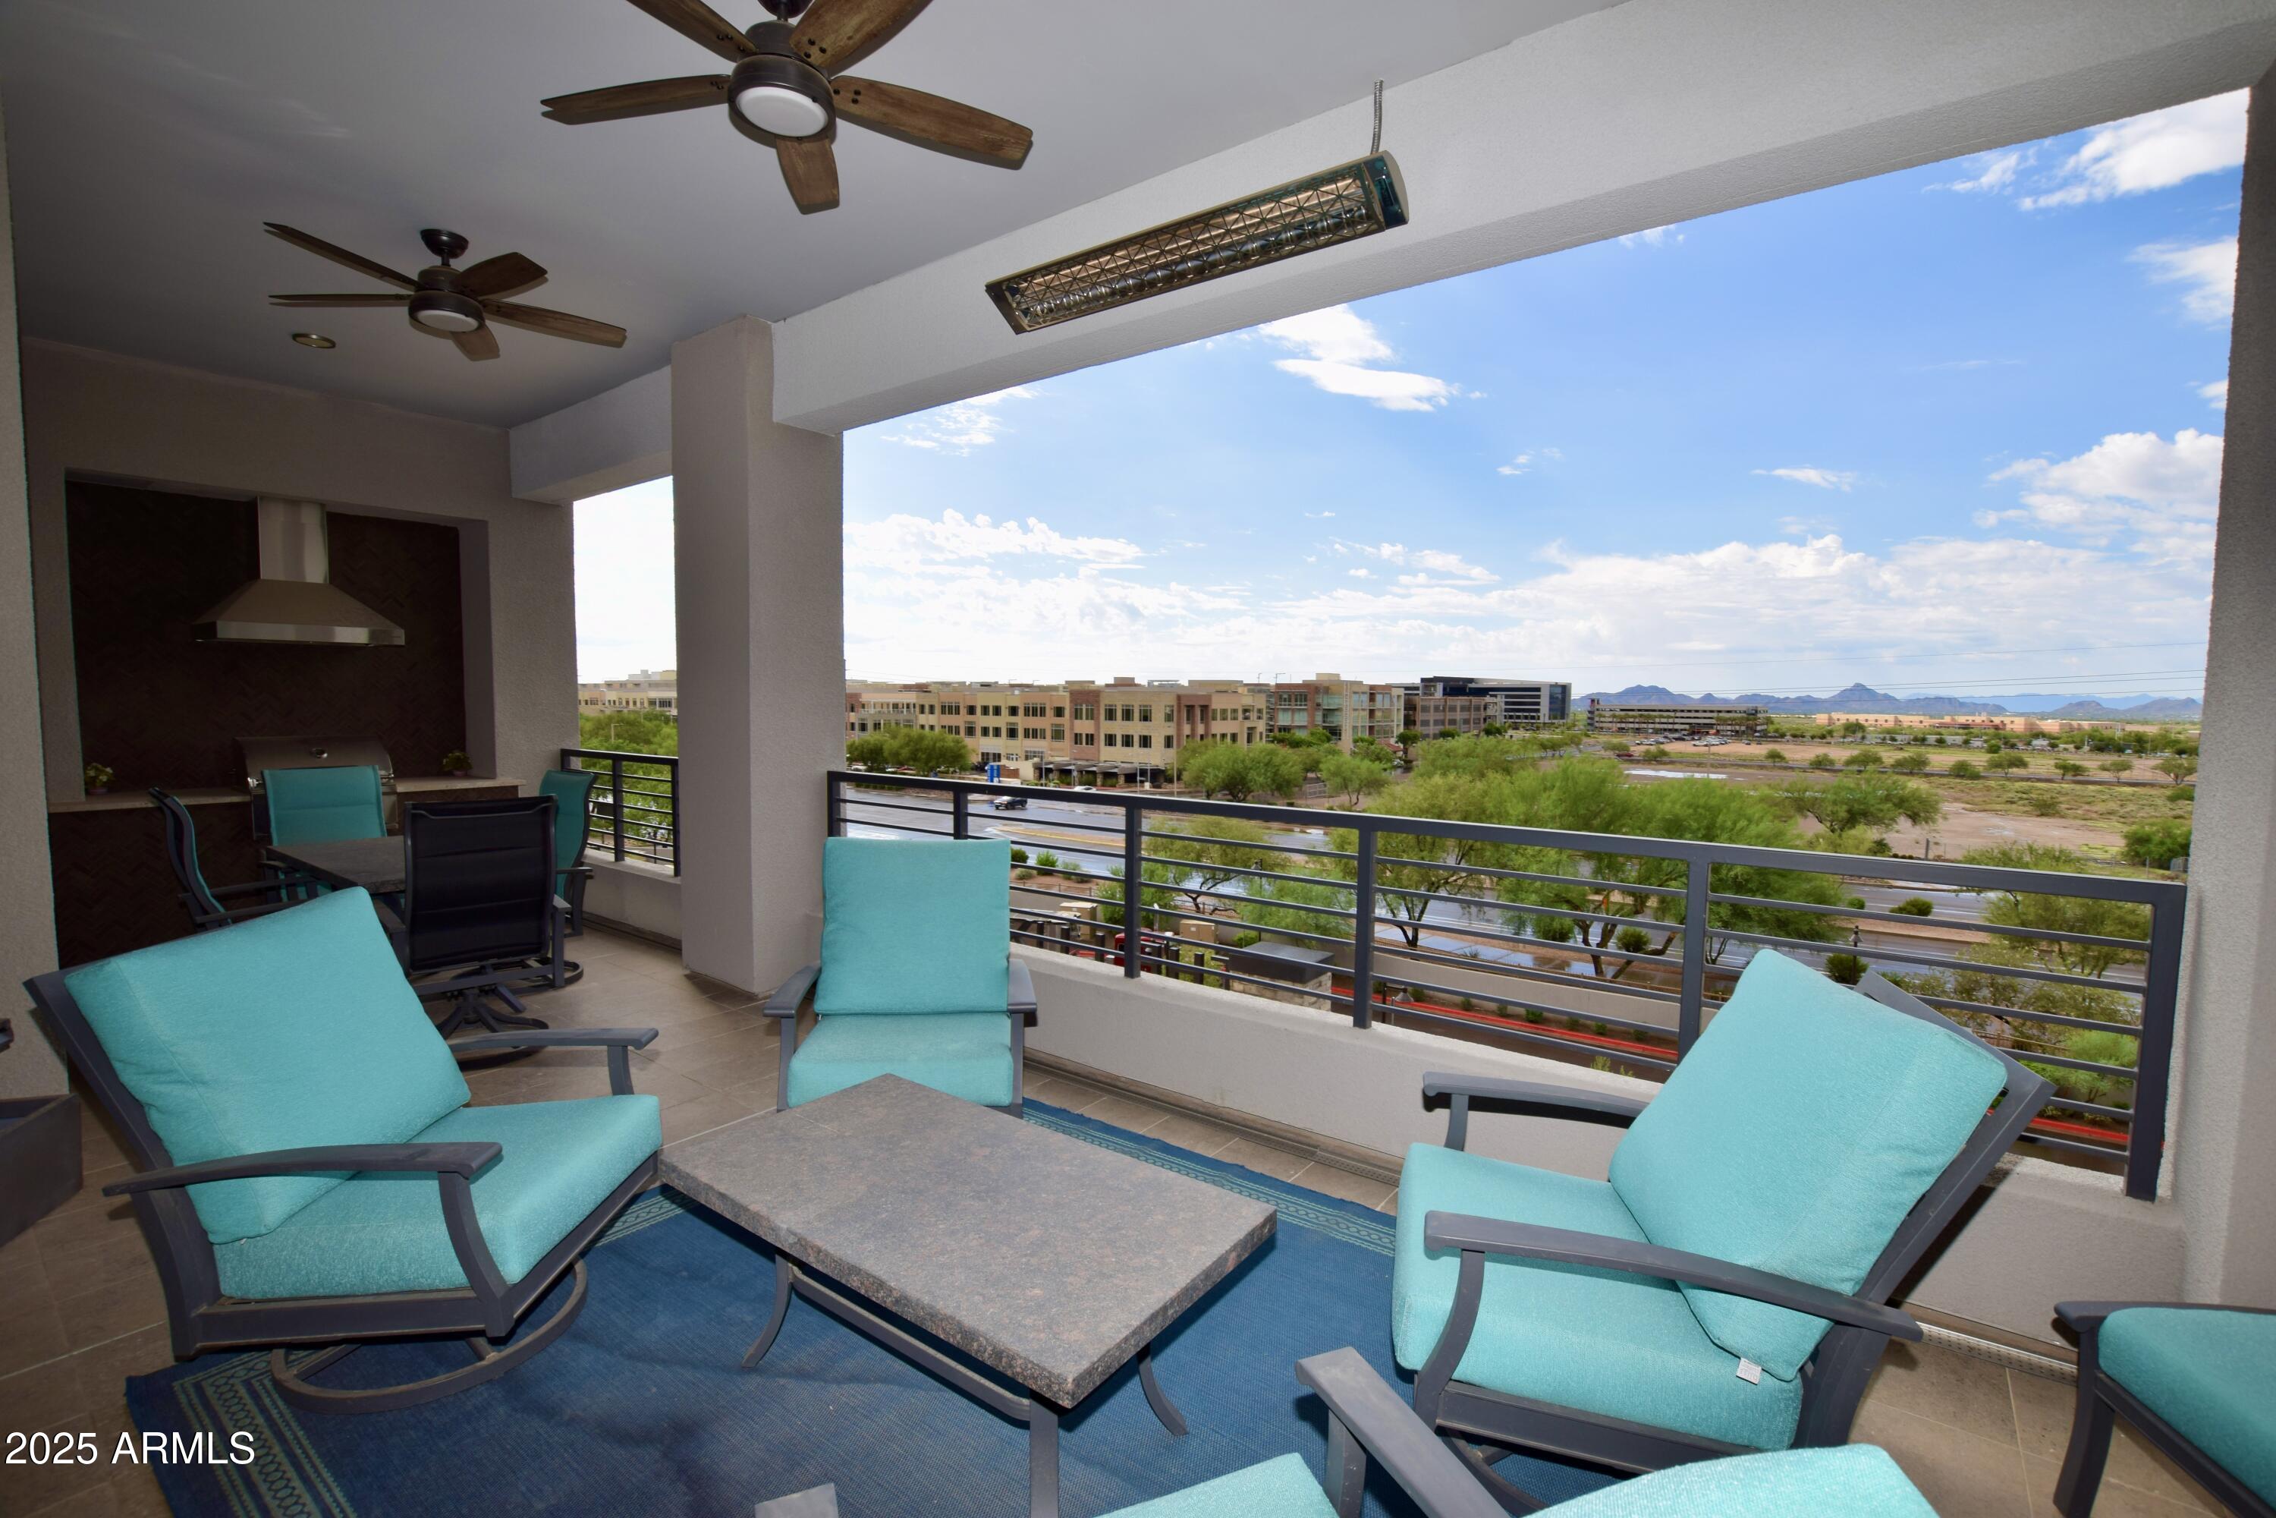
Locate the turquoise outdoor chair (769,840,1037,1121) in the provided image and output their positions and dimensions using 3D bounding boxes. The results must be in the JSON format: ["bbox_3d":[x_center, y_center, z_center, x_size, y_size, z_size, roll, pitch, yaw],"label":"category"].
[{"bbox_3d":[-0.732,0.801,3.175,0.780,0.945,0.950,0,4,-7],"label":"turquoise outdoor chair"}]

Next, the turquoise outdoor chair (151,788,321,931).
[{"bbox_3d":[-3.651,0.664,4.031,0.640,1.060,0.700,3,4,30],"label":"turquoise outdoor chair"}]

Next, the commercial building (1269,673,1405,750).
[{"bbox_3d":[49.370,-9.949,230.414,24.000,18.000,36.000,3,4,36],"label":"commercial building"}]

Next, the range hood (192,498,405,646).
[{"bbox_3d":[-4.888,-1.090,5.562,0.560,0.810,0.940,4,4,39],"label":"range hood"}]

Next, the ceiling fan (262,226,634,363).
[{"bbox_3d":[-2.692,-1.855,3.693,1.280,0.340,1.280,3,4,35],"label":"ceiling fan"}]

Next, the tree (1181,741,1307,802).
[{"bbox_3d":[11.408,1.366,104.000,13.000,7.023,11.960,1,4,6],"label":"tree"}]

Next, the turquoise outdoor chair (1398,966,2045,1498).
[{"bbox_3d":[1.019,0.900,1.856,0.950,0.945,0.780,2,4,17],"label":"turquoise outdoor chair"}]

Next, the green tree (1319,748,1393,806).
[{"bbox_3d":[26.428,2.424,116.000,8.300,6.700,7.800,3,4,35],"label":"green tree"}]

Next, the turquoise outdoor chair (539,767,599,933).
[{"bbox_3d":[-3.281,0.590,4.925,0.640,1.020,0.730,3,4,35],"label":"turquoise outdoor chair"}]

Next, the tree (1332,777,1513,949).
[{"bbox_3d":[13.290,4.854,45.000,8.400,8.357,7.728,2,4,16],"label":"tree"}]

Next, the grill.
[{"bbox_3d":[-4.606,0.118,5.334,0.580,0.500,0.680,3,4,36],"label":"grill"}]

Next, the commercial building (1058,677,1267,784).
[{"bbox_3d":[4.178,-4.739,155.939,23.000,15.500,26.000,3,4,35],"label":"commercial building"}]

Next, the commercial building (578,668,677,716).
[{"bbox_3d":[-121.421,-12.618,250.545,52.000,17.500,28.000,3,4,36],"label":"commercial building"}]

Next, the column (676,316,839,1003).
[{"bbox_3d":[-1.938,-0.479,4.883,0.680,3.200,0.500,3,4,35],"label":"column"}]

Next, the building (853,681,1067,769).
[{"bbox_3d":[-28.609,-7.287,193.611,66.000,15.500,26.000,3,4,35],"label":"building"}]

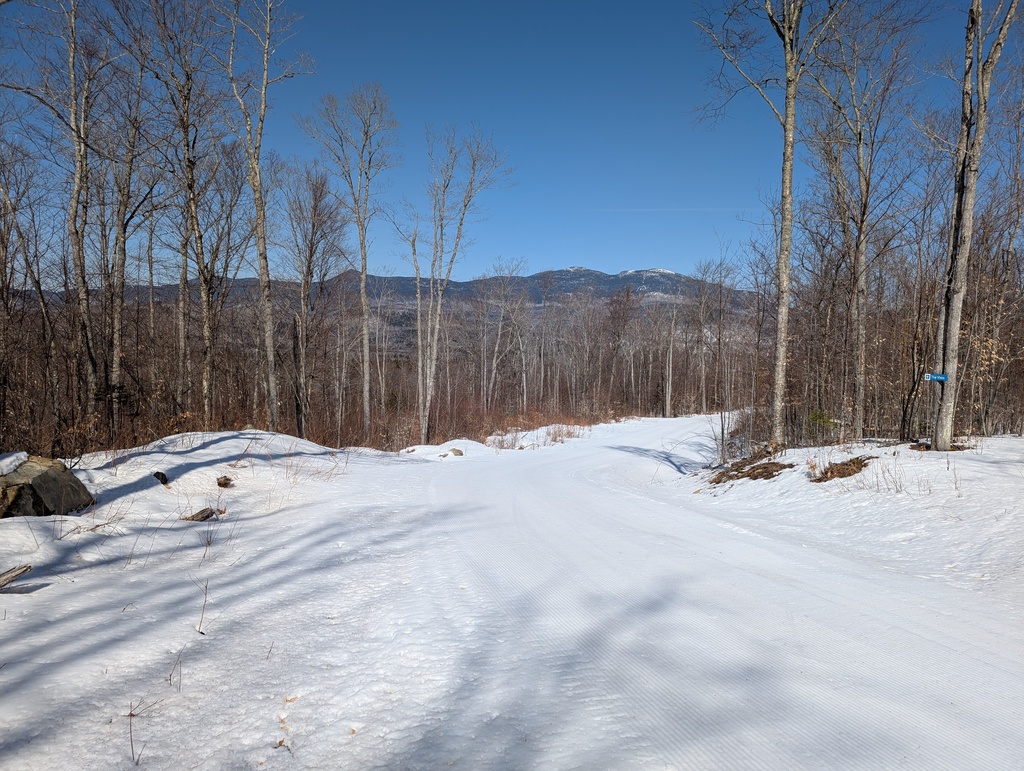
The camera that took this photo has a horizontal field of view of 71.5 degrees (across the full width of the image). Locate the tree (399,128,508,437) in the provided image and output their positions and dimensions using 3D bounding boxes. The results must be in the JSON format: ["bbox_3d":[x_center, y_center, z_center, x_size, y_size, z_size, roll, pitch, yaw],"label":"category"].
[{"bbox_3d":[-1.860,-3.219,23.000,3.620,10.320,3.200,0,2,0],"label":"tree"}]

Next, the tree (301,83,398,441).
[{"bbox_3d":[-5.714,-4.325,25.000,3.450,12.660,3.200,0,2,0],"label":"tree"}]

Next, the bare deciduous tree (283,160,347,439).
[{"bbox_3d":[-6.806,-2.929,24.500,2.210,9.650,2.100,0,2,0],"label":"bare deciduous tree"}]

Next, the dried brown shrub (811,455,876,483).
[{"bbox_3d":[4.802,1.202,10.300,0.960,0.340,0.700,0,2,0],"label":"dried brown shrub"}]

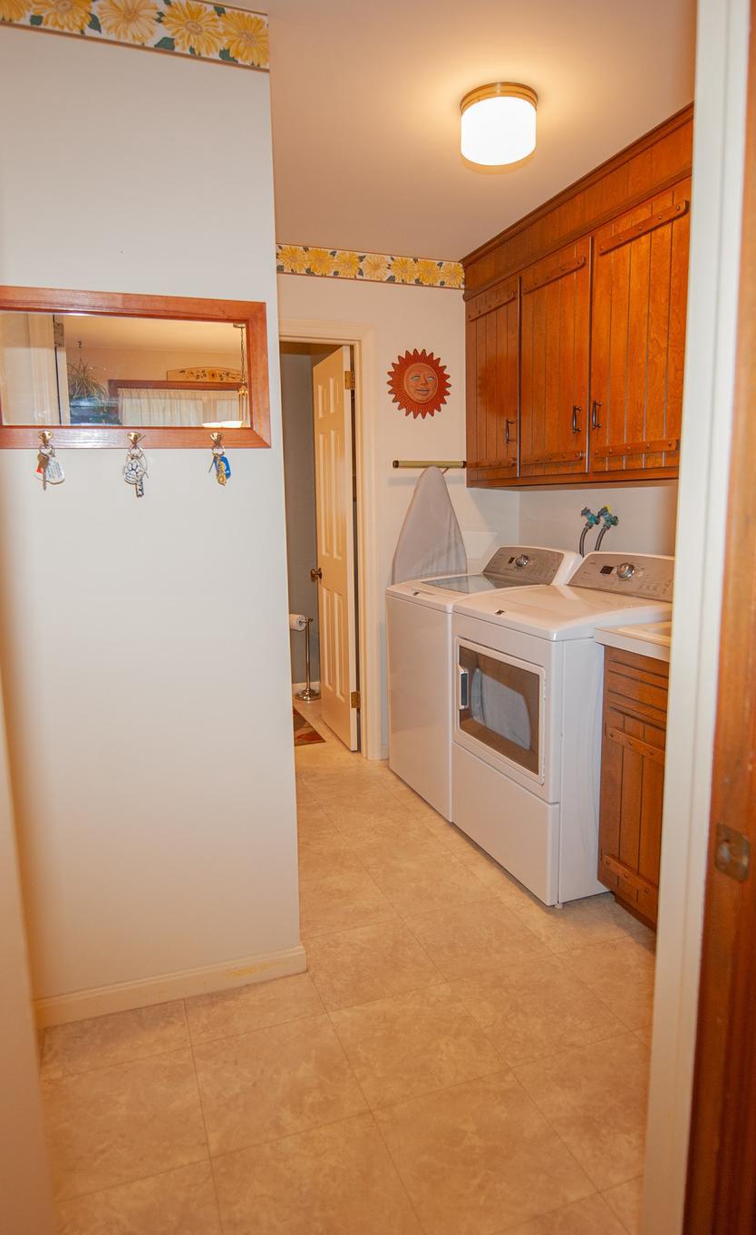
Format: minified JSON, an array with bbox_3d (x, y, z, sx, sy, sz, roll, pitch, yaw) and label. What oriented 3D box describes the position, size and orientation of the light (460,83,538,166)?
[{"bbox_3d":[0.359,-1.452,2.133,0.225,0.120,0.225,-1,9,0],"label":"light"}]

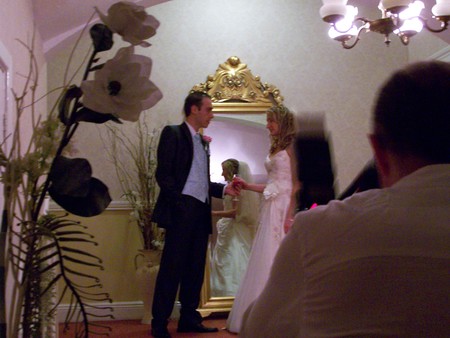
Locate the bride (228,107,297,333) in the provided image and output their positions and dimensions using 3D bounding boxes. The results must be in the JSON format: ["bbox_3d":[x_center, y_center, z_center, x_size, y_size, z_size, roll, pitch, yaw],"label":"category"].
[{"bbox_3d":[0.396,0.366,5.500,0.780,1.700,0.680,0,-3,-20],"label":"bride"}]

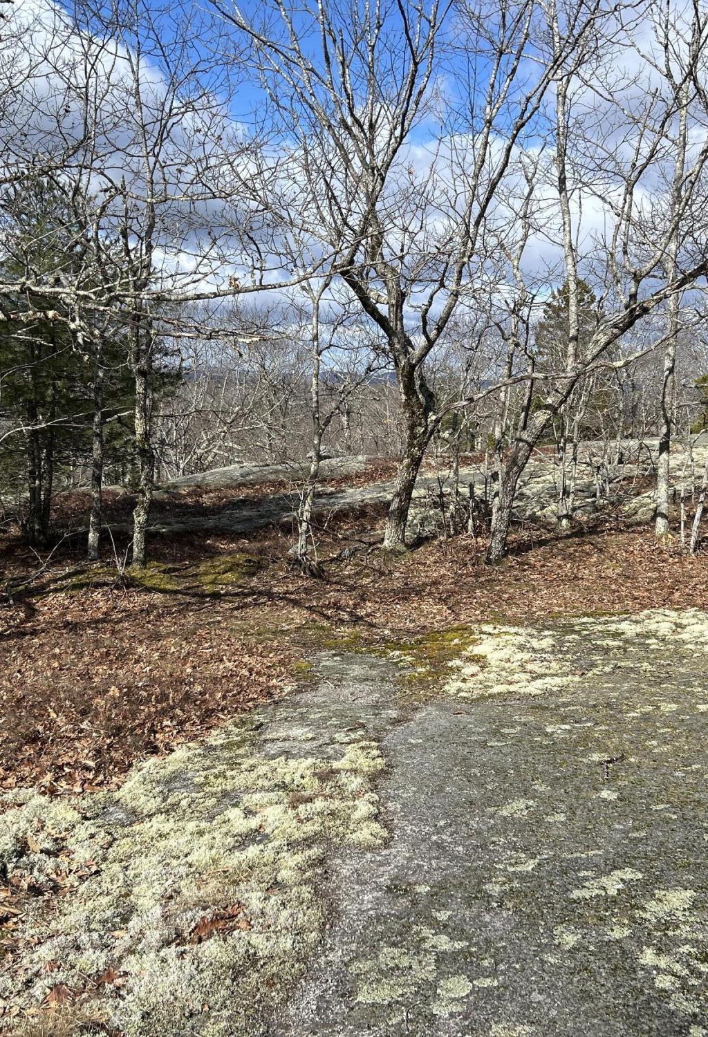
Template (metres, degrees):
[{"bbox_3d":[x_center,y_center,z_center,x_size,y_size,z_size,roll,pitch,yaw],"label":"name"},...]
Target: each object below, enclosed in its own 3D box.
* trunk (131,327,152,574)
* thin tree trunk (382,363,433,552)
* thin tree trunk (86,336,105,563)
[{"bbox_3d":[-1.778,-0.608,8.698,0.180,2.053,0.170,0,8,0],"label":"trunk"},{"bbox_3d":[0.485,-0.538,9.415,0.430,1.716,0.360,0,8,0],"label":"thin tree trunk"},{"bbox_3d":[-2.214,-0.578,8.904,0.160,1.936,0.150,0,8,0],"label":"thin tree trunk"}]

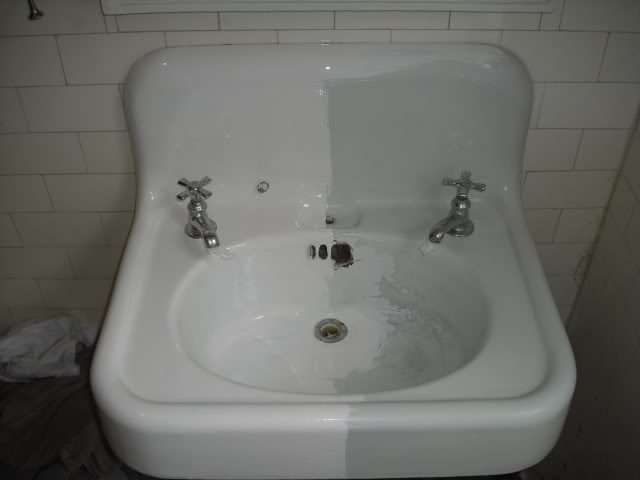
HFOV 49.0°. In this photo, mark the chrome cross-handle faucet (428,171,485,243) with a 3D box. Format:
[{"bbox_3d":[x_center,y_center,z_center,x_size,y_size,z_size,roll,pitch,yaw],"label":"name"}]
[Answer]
[{"bbox_3d":[0.201,-0.044,1.038,0.060,0.102,0.109,28,49,28],"label":"chrome cross-handle faucet"}]

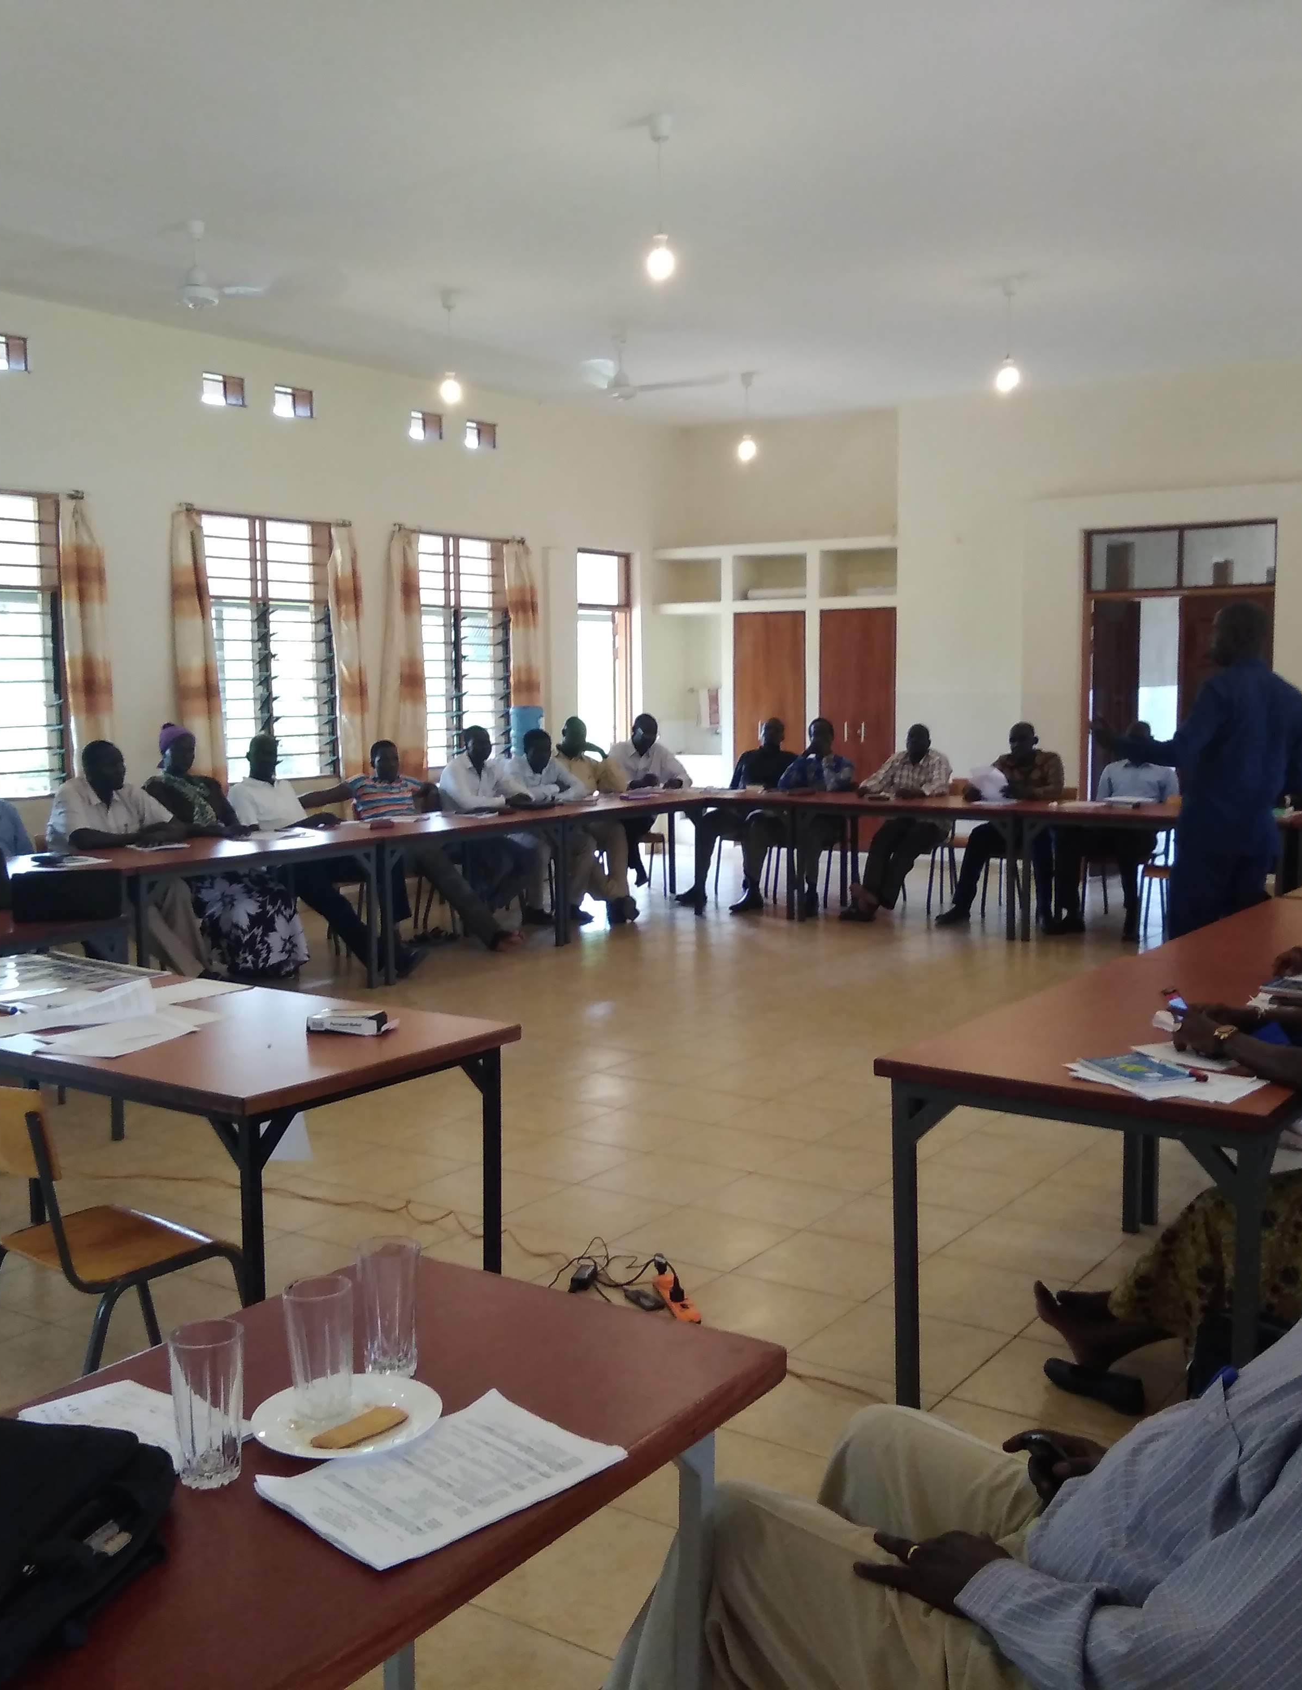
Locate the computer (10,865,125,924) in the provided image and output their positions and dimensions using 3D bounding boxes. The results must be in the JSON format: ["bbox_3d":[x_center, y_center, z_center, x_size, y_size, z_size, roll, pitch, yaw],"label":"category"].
[{"bbox_3d":[-1.917,0.145,5.939,0.340,0.180,0.240,-3,6,-28],"label":"computer"}]

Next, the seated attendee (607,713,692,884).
[{"bbox_3d":[0.003,-0.306,13.059,0.580,1.270,0.750,0,5,4],"label":"seated attendee"}]

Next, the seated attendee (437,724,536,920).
[{"bbox_3d":[-0.975,-0.123,11.024,0.760,1.220,0.580,3,6,36],"label":"seated attendee"}]

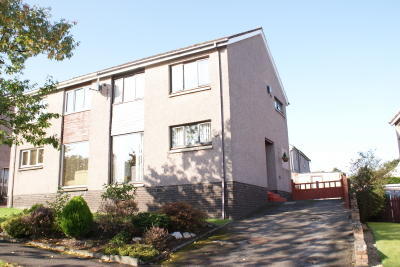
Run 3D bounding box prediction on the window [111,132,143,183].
[{"bbox_3d":[-2.930,1.002,13.628,1.773,2.028,0.120,-8,-15,27],"label":"window"}]

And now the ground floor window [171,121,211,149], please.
[{"bbox_3d":[-0.322,0.078,12.431,1.757,0.879,0.120,-8,-15,27],"label":"ground floor window"}]

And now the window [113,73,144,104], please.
[{"bbox_3d":[-3.033,-1.920,14.342,1.756,1.168,0.120,-8,-15,27],"label":"window"}]

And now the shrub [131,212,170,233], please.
[{"bbox_3d":[-1.417,2.549,9.547,1.111,0.555,0.900,1,-13,-8],"label":"shrub"}]

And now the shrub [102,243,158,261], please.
[{"bbox_3d":[-1.530,2.550,7.315,1.380,0.331,0.828,-8,-14,27],"label":"shrub"}]

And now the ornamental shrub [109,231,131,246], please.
[{"bbox_3d":[-1.923,2.509,7.966,0.510,0.371,0.500,2,-14,-13],"label":"ornamental shrub"}]

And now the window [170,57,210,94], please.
[{"bbox_3d":[-0.407,-2.279,13.254,1.831,1.225,0.150,-8,-14,27],"label":"window"}]

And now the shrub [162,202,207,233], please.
[{"bbox_3d":[-0.490,2.465,9.863,1.392,0.830,1.253,-8,-14,27],"label":"shrub"}]

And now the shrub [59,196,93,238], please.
[{"bbox_3d":[-3.373,2.276,9.033,0.893,1.104,0.880,4,-14,-20],"label":"shrub"}]

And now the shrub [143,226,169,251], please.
[{"bbox_3d":[-1.012,2.387,7.578,0.573,0.529,0.550,1,-13,-7],"label":"shrub"}]

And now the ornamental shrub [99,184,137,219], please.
[{"bbox_3d":[-3.009,2.483,12.482,1.443,1.283,1.299,-8,-14,27],"label":"ornamental shrub"}]

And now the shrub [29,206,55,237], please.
[{"bbox_3d":[-4.814,2.656,10.138,0.713,0.853,0.713,-8,-14,27],"label":"shrub"}]

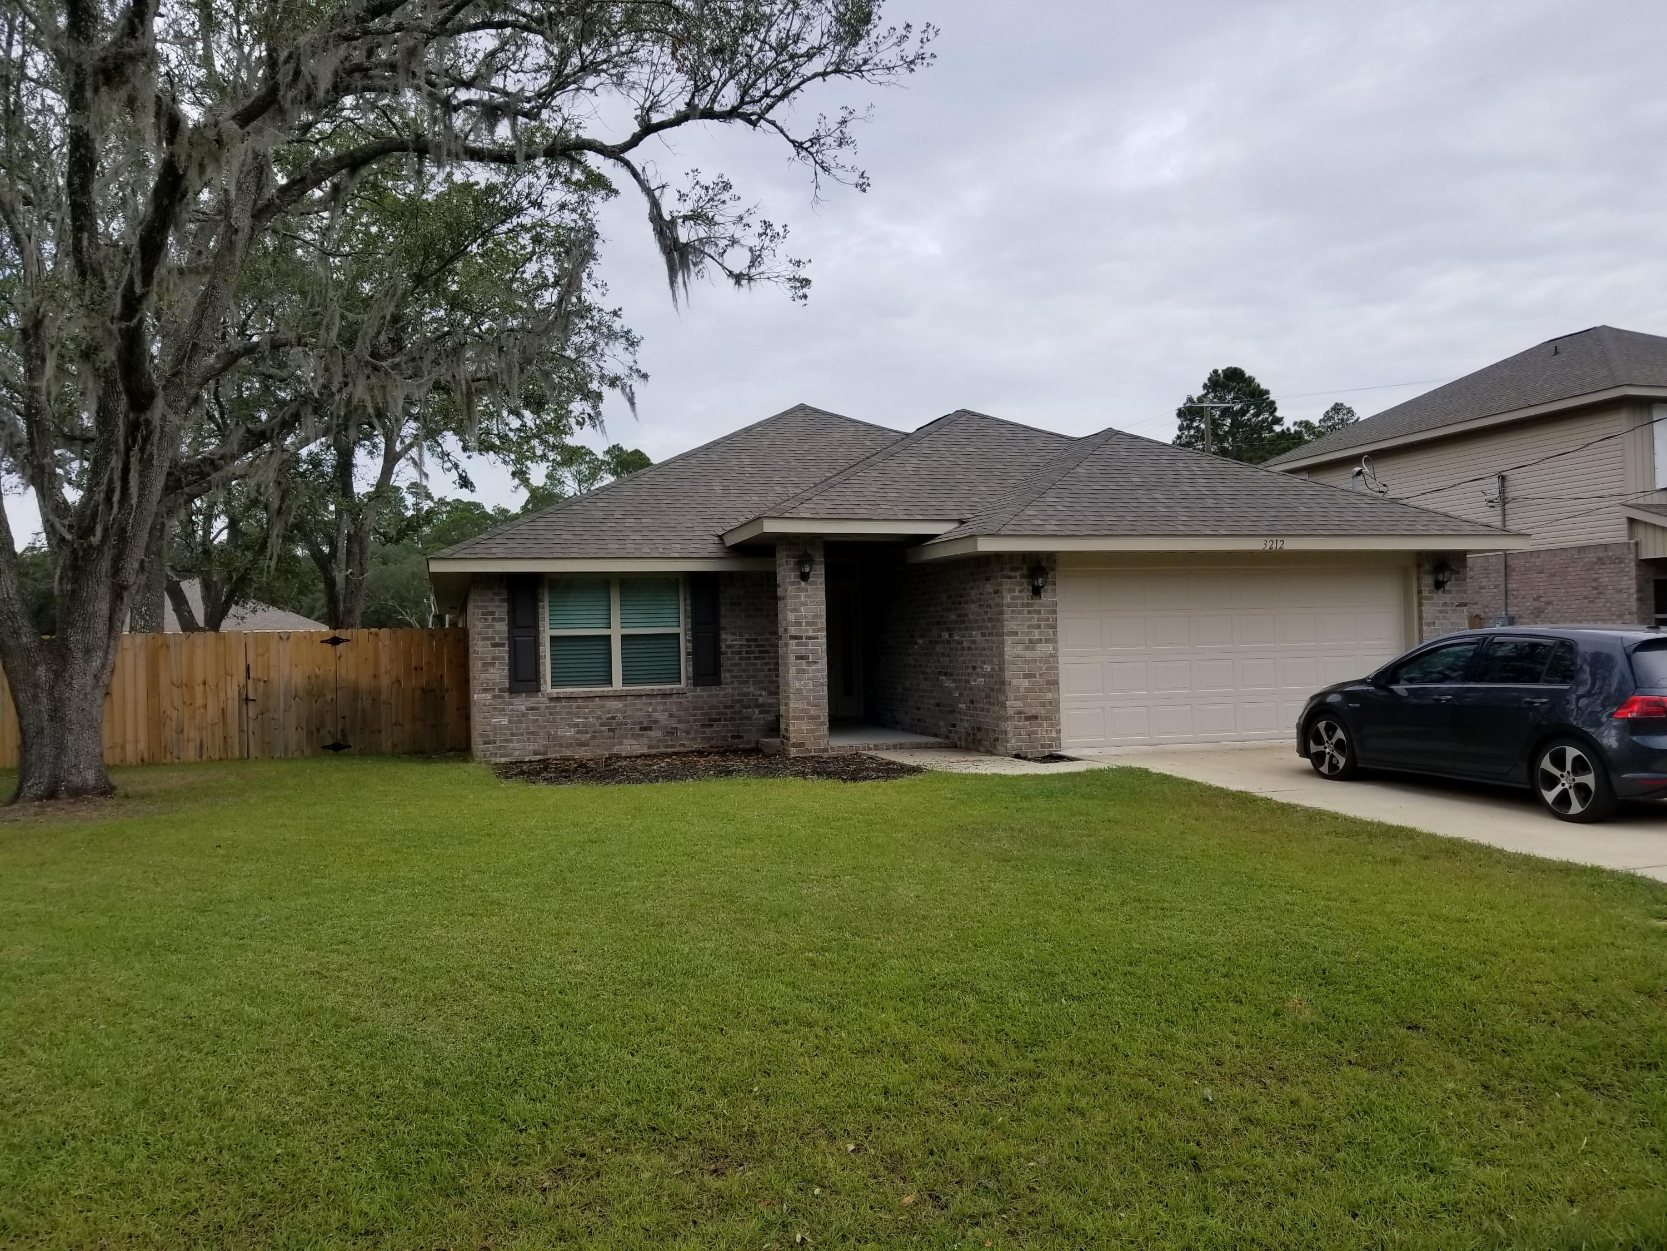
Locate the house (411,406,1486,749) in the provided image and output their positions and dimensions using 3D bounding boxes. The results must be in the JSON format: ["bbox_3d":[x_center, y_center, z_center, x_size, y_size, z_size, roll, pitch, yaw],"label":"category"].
[{"bbox_3d":[-0.367,-1.256,22.904,13.200,5.800,18.900,-1,-1,-17],"label":"house"}]

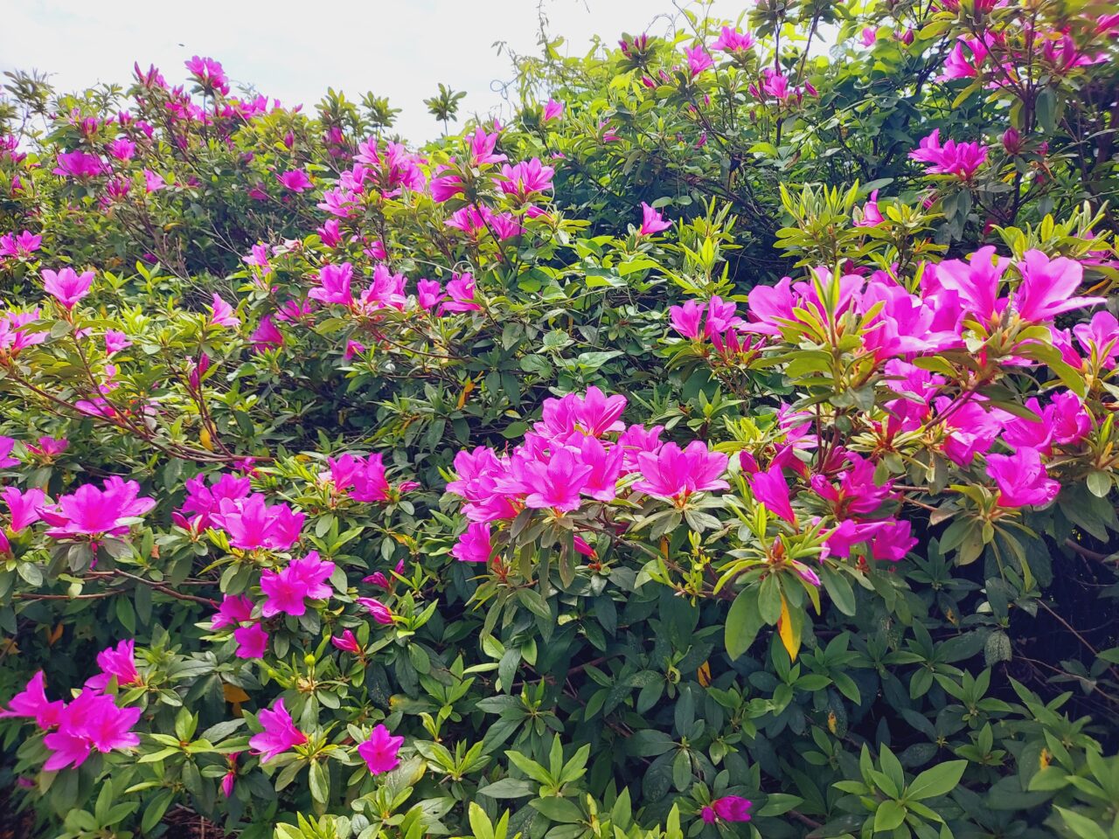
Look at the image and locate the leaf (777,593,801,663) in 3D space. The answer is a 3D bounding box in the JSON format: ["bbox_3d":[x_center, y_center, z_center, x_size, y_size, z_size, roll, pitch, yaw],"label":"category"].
[{"bbox_3d":[0.175,0.155,0.620,0.020,0.063,0.014,-7,-9,0],"label":"leaf"}]

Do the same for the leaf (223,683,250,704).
[{"bbox_3d":[-0.423,0.355,1.050,0.042,0.010,0.022,25,57,15],"label":"leaf"}]

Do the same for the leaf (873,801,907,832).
[{"bbox_3d":[0.294,0.355,0.720,0.024,0.010,0.042,21,45,22],"label":"leaf"}]

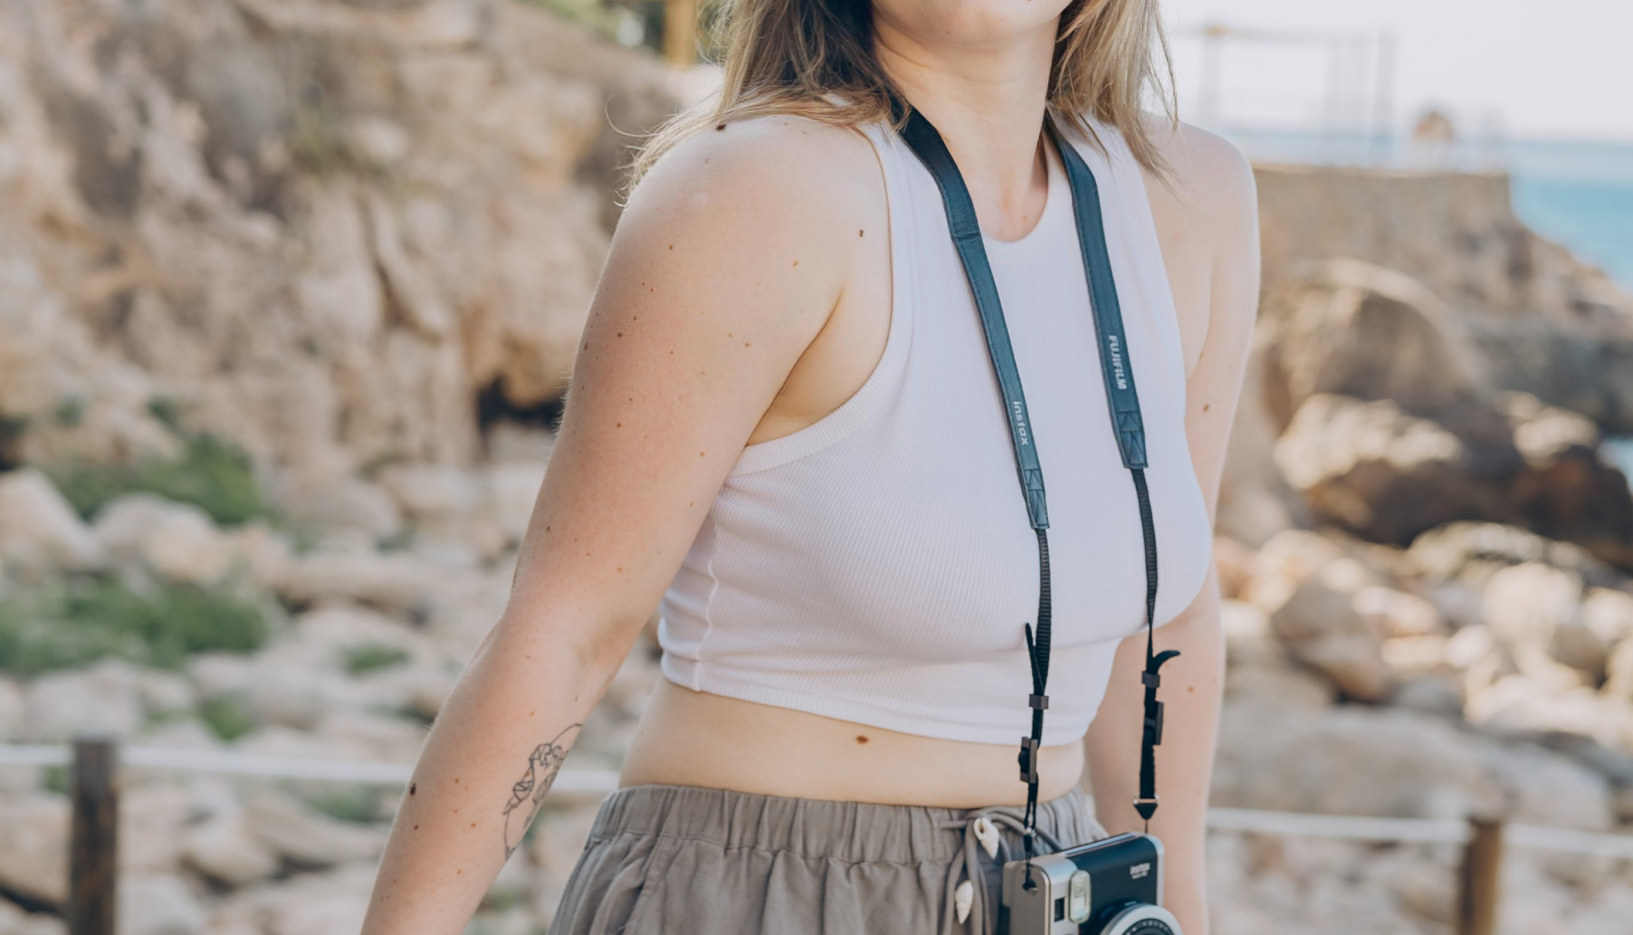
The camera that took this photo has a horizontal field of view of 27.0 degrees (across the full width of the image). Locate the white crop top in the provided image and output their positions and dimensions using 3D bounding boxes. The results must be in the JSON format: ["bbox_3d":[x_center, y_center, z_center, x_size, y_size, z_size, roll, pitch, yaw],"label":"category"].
[{"bbox_3d":[0.066,-0.022,1.870,0.310,0.345,0.255,5,4,-39],"label":"white crop top"}]

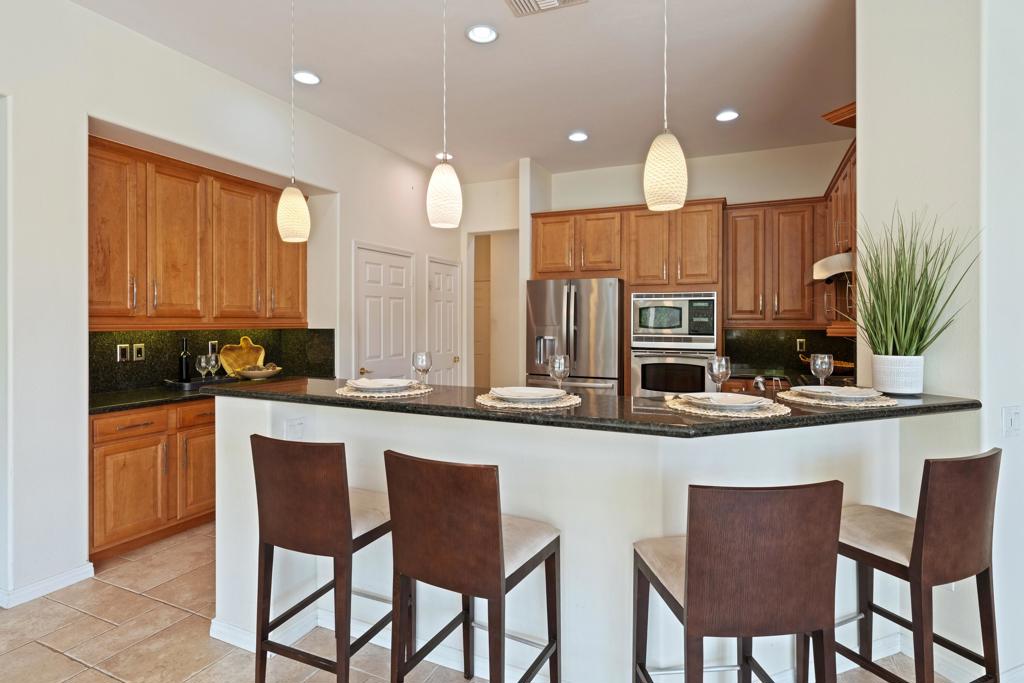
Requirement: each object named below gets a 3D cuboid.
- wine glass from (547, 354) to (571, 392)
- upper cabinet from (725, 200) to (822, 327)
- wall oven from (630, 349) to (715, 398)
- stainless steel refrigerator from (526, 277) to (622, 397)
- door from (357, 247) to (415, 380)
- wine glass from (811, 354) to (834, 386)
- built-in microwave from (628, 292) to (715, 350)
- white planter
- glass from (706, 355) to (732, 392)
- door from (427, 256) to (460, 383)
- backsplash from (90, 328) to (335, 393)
[{"bbox_3d":[0.198,0.134,2.120,0.085,0.157,0.085,0,1,0],"label":"wine glass"},{"bbox_3d":[2.440,-0.700,4.810,0.770,1.140,0.330,1,1,24],"label":"upper cabinet"},{"bbox_3d":[1.585,0.350,4.959,0.757,0.580,0.600,1,1,25],"label":"wall oven"},{"bbox_3d":[0.727,0.285,5.274,0.910,1.776,0.865,1,1,25],"label":"stainless steel refrigerator"},{"bbox_3d":[-1.247,0.156,5.064,0.050,2.060,0.860,1,1,25],"label":"door"},{"bbox_3d":[1.316,0.131,2.170,0.086,0.155,0.086,1,1,24],"label":"wine glass"},{"bbox_3d":[1.585,-0.200,4.940,0.745,0.515,0.470,1,1,24],"label":"built-in microwave"},{"bbox_3d":[1.640,0.141,2.175,0.175,0.155,0.175,0,1,0],"label":"white planter"},{"bbox_3d":[0.809,0.137,2.000,0.086,0.155,0.086,1,1,24],"label":"glass"},{"bbox_3d":[-0.790,0.090,6.020,0.060,2.050,0.710,1,1,24],"label":"door"},{"bbox_3d":[-2.183,0.134,3.700,0.630,0.430,1.810,1,1,24],"label":"backsplash"}]

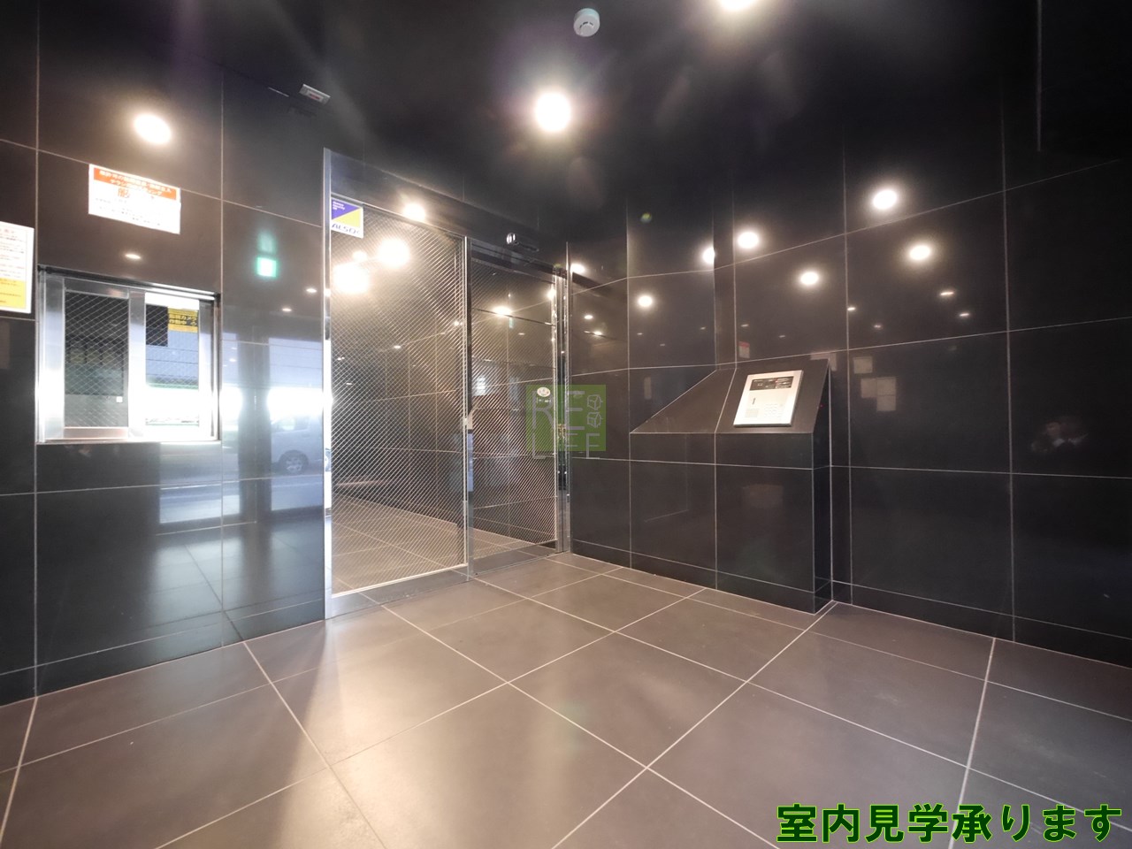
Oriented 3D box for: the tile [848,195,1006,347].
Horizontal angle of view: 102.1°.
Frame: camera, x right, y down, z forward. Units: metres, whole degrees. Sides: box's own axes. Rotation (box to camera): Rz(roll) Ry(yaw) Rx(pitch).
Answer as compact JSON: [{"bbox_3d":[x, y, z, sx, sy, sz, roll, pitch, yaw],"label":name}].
[{"bbox_3d":[1.662,-0.688,2.158,0.010,0.601,0.595,0,-1,-44],"label":"tile"}]

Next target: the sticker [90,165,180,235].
[{"bbox_3d":[-1.666,-0.869,1.780,0.257,0.185,0.002,0,-1,-44],"label":"sticker"}]

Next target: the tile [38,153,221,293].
[{"bbox_3d":[-1.675,-0.764,1.798,0.519,0.408,0.010,0,-1,-44],"label":"tile"}]

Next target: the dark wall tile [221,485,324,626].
[{"bbox_3d":[-1.327,0.543,2.094,0.396,0.597,0.010,0,-1,-44],"label":"dark wall tile"}]

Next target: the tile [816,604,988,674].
[{"bbox_3d":[1.464,0.928,2.023,0.488,0.010,0.600,0,-1,-44],"label":"tile"}]

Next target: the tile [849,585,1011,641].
[{"bbox_3d":[1.673,0.865,2.131,0.012,0.107,0.595,0,-1,-44],"label":"tile"}]

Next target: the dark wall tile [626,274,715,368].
[{"bbox_3d":[0.676,-0.669,2.963,0.542,0.603,0.012,-1,-1,15],"label":"dark wall tile"}]

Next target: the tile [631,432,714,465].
[{"bbox_3d":[0.641,0.146,2.827,0.010,0.173,0.599,0,-1,-44],"label":"tile"}]

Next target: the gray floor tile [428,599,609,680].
[{"bbox_3d":[-0.200,0.940,2.074,0.600,0.010,0.600,0,-1,-44],"label":"gray floor tile"}]

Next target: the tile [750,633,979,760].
[{"bbox_3d":[1.067,0.922,1.632,0.597,0.012,0.597,0,-1,-44],"label":"tile"}]

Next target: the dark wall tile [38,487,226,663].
[{"bbox_3d":[-1.655,0.541,1.774,0.520,0.597,0.010,0,-1,-44],"label":"dark wall tile"}]

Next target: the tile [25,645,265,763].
[{"bbox_3d":[-1.445,0.945,1.619,0.597,0.012,0.475,0,-1,-44],"label":"tile"}]

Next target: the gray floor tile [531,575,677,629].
[{"bbox_3d":[0.231,0.947,2.505,0.600,0.010,0.600,0,-1,-44],"label":"gray floor tile"}]

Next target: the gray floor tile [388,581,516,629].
[{"bbox_3d":[-0.607,0.955,2.500,0.600,0.010,0.558,0,-1,-44],"label":"gray floor tile"}]

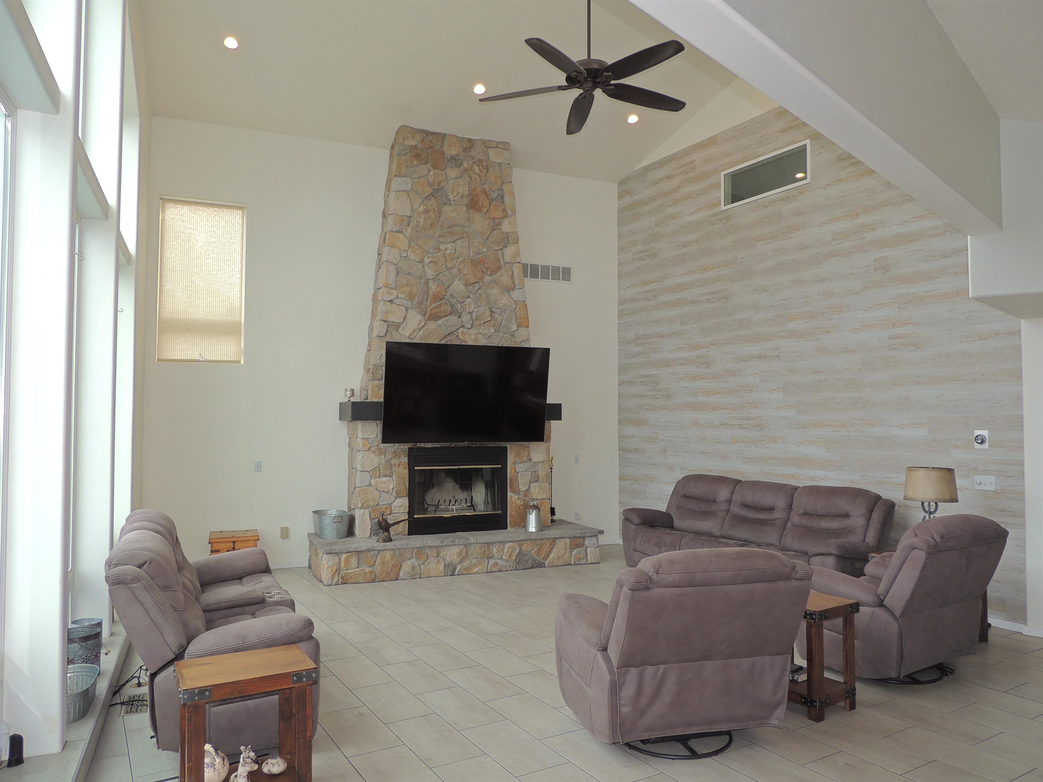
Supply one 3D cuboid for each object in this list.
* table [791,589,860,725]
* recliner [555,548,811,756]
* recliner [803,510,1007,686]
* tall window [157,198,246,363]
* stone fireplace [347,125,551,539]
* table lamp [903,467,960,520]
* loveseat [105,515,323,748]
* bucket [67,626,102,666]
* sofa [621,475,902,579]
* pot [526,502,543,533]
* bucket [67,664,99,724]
[{"bbox_3d":[1.656,1.526,4.273,0.388,0.610,0.510,1,-3,-31],"label":"table"},{"bbox_3d":[0.849,1.323,4.029,1.030,1.060,1.050,1,-2,-14],"label":"recliner"},{"bbox_3d":[2.481,1.329,4.855,1.000,1.050,1.070,1,-3,-31],"label":"recliner"},{"bbox_3d":[-3.560,-1.213,8.075,0.852,1.784,0.060,1,-3,-22],"label":"tall window"},{"bbox_3d":[-0.835,-0.703,8.840,2.400,4.750,0.570,1,-3,-22],"label":"stone fireplace"},{"bbox_3d":[3.224,0.951,5.685,0.420,0.715,0.420,2,-3,-33],"label":"table lamp"},{"bbox_3d":[-1.910,1.325,4.407,1.000,1.080,2.040,1,-3,-26],"label":"loveseat"},{"bbox_3d":[-2.629,1.565,4.261,0.260,0.275,0.260,1,-3,-31],"label":"bucket"},{"bbox_3d":[2.265,1.433,7.212,1.030,1.030,2.580,1,-3,-32],"label":"sofa"},{"bbox_3d":[0.142,1.457,8.388,0.205,0.340,0.205,0,-2,0],"label":"pot"},{"bbox_3d":[-2.399,1.603,3.819,0.290,0.165,0.500,1,-3,-24],"label":"bucket"}]

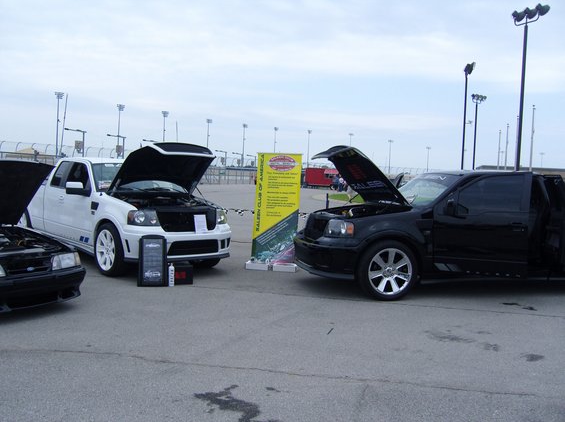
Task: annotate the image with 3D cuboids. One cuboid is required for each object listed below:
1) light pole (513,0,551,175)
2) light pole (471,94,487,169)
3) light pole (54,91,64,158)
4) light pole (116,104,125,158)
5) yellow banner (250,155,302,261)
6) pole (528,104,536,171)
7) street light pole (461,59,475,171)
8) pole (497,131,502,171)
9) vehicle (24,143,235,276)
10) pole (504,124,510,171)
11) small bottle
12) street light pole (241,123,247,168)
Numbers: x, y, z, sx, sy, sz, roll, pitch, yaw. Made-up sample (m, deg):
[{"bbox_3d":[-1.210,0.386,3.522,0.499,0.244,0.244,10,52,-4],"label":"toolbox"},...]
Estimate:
[{"bbox_3d":[12.872,-5.220,29.946,2.000,11.300,0.800,6,5,41],"label":"light pole"},{"bbox_3d":[20.382,-6.613,58.613,1.900,11.300,0.800,0,5,-40],"label":"light pole"},{"bbox_3d":[-77.926,-28.082,193.810,3.000,26.500,1.200,1,4,-27],"label":"light pole"},{"bbox_3d":[-65.209,-29.481,223.383,3.000,26.500,1.200,1,4,-24],"label":"light pole"},{"bbox_3d":[-0.097,-0.046,9.308,0.750,1.810,0.100,3,4,6],"label":"yellow banner"},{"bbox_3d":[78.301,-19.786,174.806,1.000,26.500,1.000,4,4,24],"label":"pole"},{"bbox_3d":[14.395,-5.991,43.816,0.800,11.300,1.700,3,3,6],"label":"street light pole"},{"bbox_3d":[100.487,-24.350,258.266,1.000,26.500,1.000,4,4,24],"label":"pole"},{"bbox_3d":[-3.259,-0.138,10.588,2.030,2.020,5.600,-1,5,-43],"label":"vehicle"},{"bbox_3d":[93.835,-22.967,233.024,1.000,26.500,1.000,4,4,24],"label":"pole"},{"bbox_3d":[-1.530,0.887,7.751,0.076,0.325,0.076,2,4,-9],"label":"small bottle"},{"bbox_3d":[-14.567,-22.229,209.215,1.900,21.000,1.100,0,5,-41],"label":"street light pole"}]

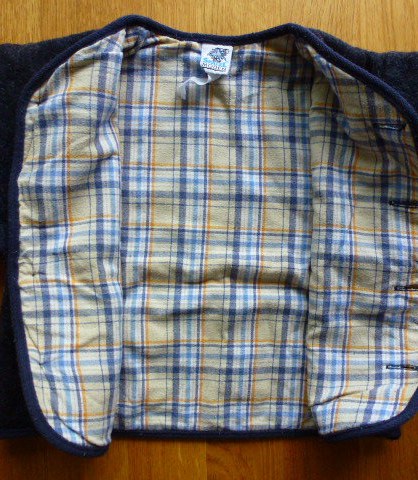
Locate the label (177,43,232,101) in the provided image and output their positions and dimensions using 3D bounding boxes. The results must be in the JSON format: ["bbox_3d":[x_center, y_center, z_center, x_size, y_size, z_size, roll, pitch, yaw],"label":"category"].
[{"bbox_3d":[-0.003,-0.156,0.430,0.050,0.010,0.053,4,87,0],"label":"label"}]

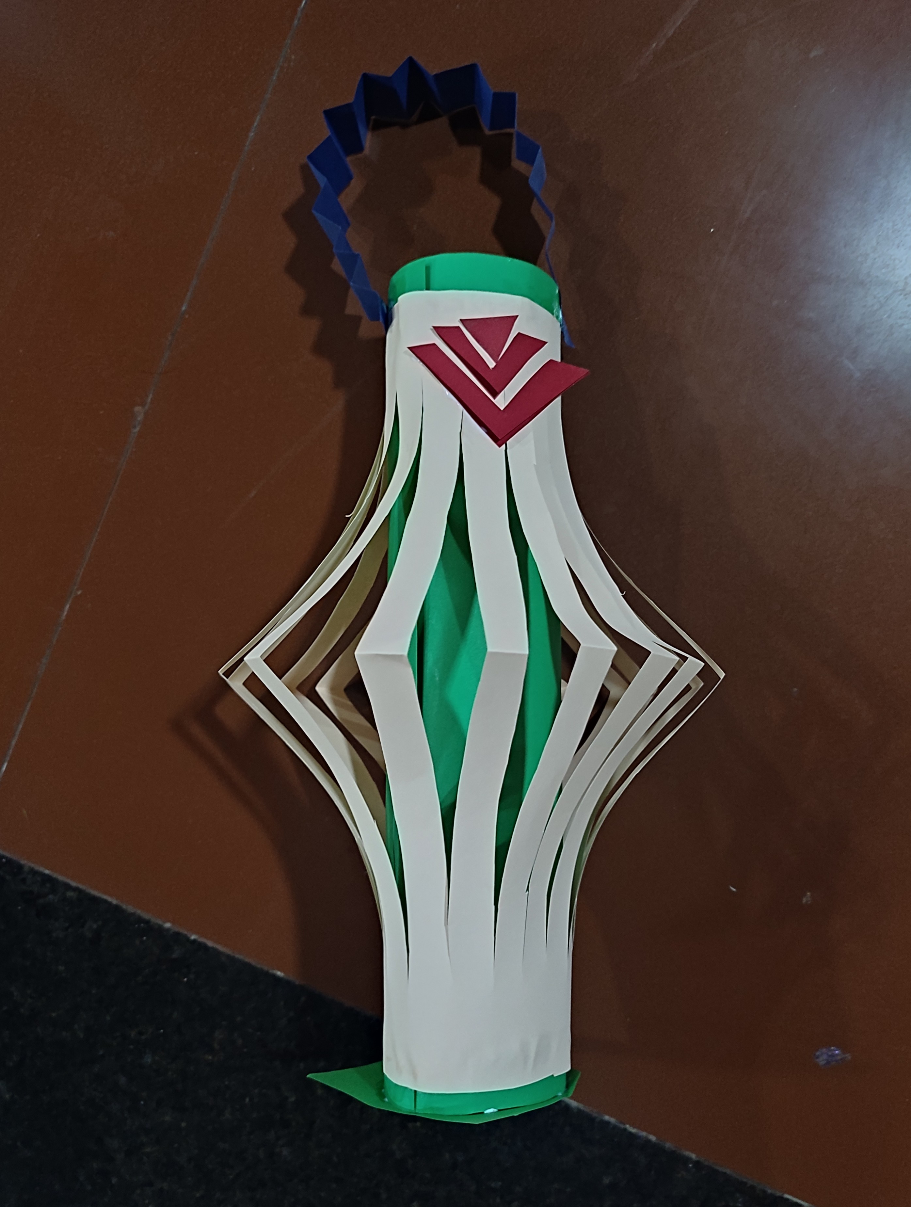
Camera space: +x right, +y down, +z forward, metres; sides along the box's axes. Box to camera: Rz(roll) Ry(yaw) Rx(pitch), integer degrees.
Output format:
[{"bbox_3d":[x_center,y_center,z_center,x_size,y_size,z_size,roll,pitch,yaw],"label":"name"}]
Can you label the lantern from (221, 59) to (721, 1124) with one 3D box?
[{"bbox_3d":[0.006,-0.024,0.319,0.183,0.172,0.375,0,83,0],"label":"lantern"}]

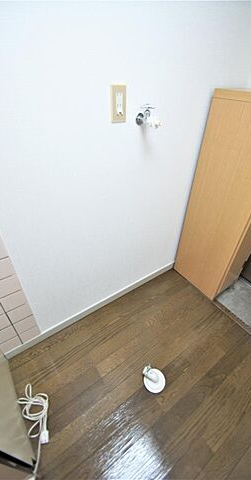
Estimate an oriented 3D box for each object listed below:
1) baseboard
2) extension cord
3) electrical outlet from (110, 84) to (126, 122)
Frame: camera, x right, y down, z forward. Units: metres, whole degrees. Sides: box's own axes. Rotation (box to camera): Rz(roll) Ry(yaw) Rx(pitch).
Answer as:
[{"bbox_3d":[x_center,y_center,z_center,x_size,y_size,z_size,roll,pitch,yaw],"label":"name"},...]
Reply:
[{"bbox_3d":[-0.112,0.424,1.398,1.306,0.061,0.012,-22,42,-29],"label":"baseboard"},{"bbox_3d":[-0.390,0.795,0.893,0.123,0.040,0.309,-22,42,-29],"label":"extension cord"},{"bbox_3d":[-0.022,-0.516,0.763,0.071,0.120,0.012,-22,42,-29],"label":"electrical outlet"}]

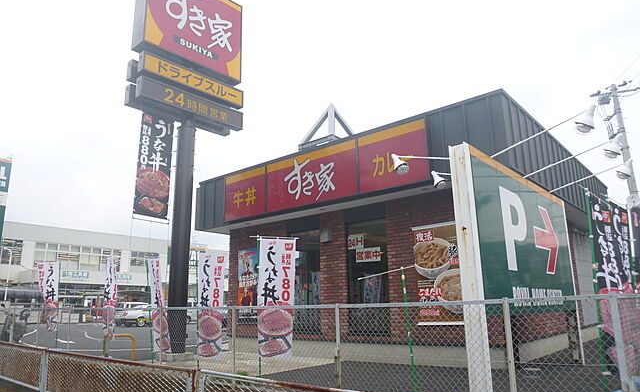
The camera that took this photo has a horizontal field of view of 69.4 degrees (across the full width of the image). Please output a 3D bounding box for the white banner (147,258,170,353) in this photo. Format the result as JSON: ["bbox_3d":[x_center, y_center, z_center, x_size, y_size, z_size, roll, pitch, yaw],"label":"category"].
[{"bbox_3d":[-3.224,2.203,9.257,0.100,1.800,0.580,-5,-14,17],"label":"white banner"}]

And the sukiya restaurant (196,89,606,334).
[{"bbox_3d":[2.830,1.847,13.137,8.400,4.650,9.300,-12,-17,39],"label":"sukiya restaurant"}]

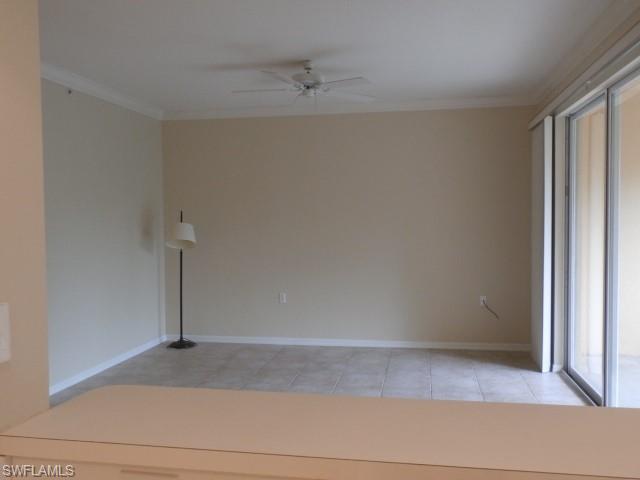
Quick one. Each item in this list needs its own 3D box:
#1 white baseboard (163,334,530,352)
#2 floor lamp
[{"bbox_3d":[0.233,1.181,5.959,4.258,0.087,0.020,0,2,9],"label":"white baseboard"},{"bbox_3d":[-1.626,0.448,6.045,0.345,1.575,0.345,0,2,9],"label":"floor lamp"}]

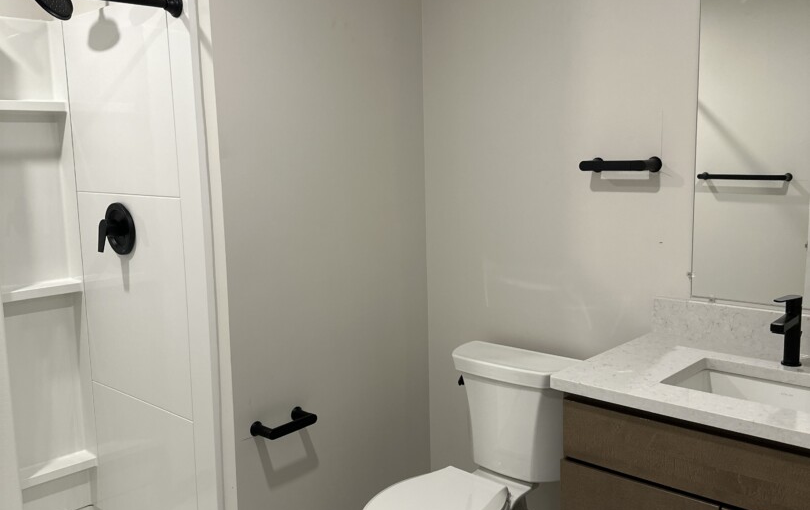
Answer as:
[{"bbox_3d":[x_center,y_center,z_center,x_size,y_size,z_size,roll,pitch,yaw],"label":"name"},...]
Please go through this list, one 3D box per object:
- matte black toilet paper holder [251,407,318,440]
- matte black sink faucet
[{"bbox_3d":[-0.361,0.513,2.265,0.082,0.045,0.195,6,11,43],"label":"matte black toilet paper holder"},{"bbox_3d":[0.917,0.190,1.794,0.045,0.168,0.138,6,11,43],"label":"matte black sink faucet"}]

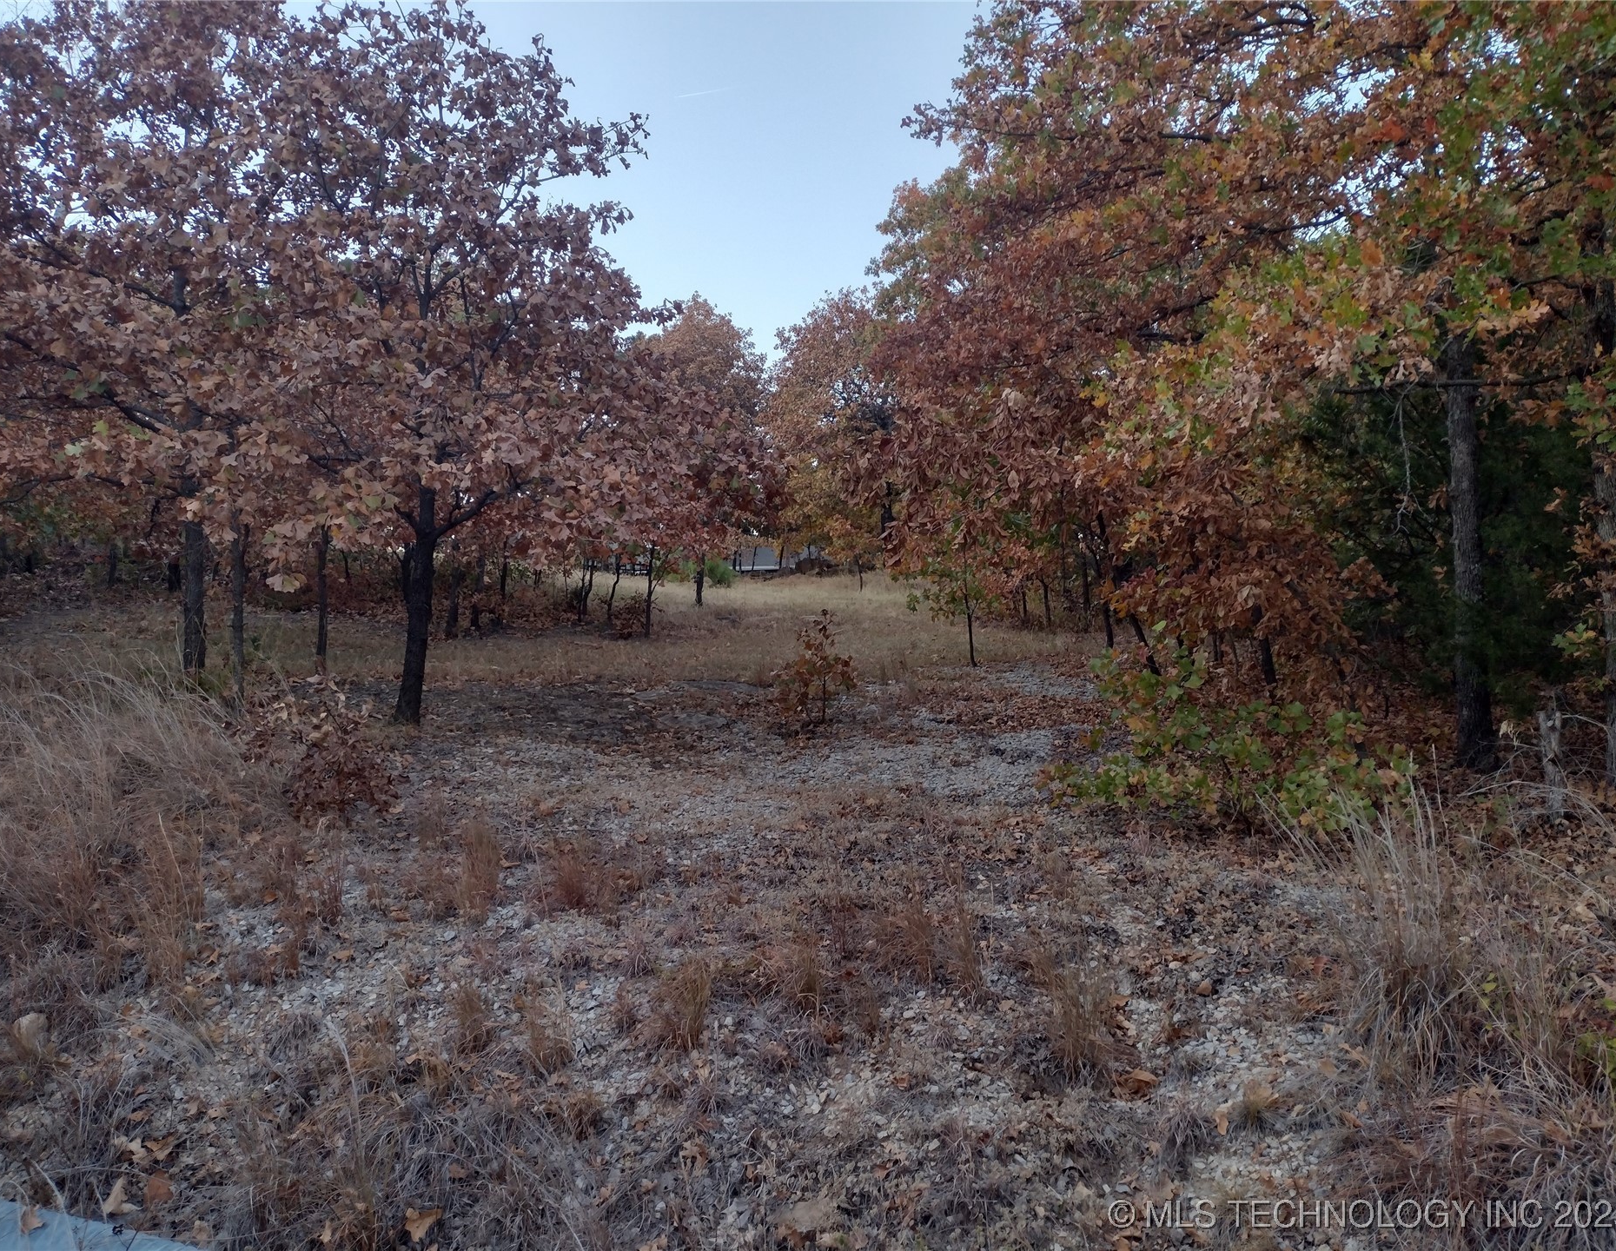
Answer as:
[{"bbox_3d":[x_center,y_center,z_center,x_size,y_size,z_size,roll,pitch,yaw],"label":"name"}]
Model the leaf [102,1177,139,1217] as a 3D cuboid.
[{"bbox_3d":[-1.692,1.407,3.200,0.092,0.065,0.080,-1,2,0],"label":"leaf"}]

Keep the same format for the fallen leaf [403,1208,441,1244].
[{"bbox_3d":[-0.925,1.439,3.120,0.090,0.050,0.095,-1,2,0],"label":"fallen leaf"}]

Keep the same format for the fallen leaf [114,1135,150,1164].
[{"bbox_3d":[-1.947,1.510,3.750,0.105,0.030,0.110,0,6,0],"label":"fallen leaf"}]

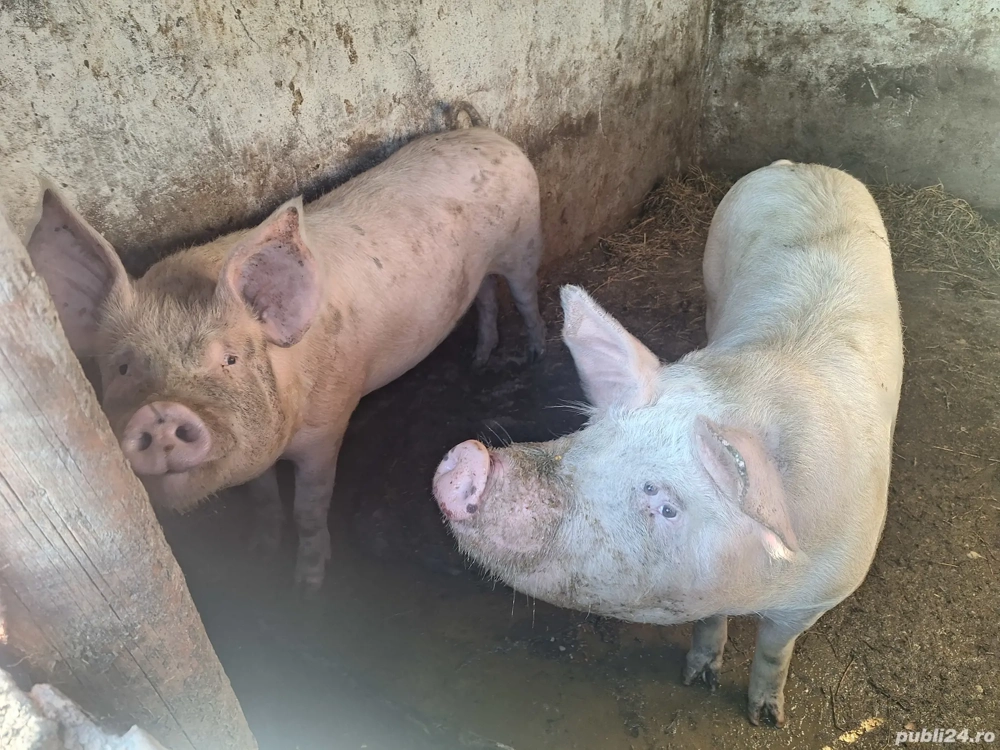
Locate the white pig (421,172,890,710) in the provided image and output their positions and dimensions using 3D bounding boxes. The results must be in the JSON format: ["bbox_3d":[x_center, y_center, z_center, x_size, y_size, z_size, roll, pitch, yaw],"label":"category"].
[{"bbox_3d":[0.393,0.015,1.200,0.535,0.703,1.185,10,38,20],"label":"white pig"}]

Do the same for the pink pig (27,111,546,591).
[{"bbox_3d":[-0.269,-0.093,1.419,0.409,0.723,1.185,19,41,30],"label":"pink pig"}]

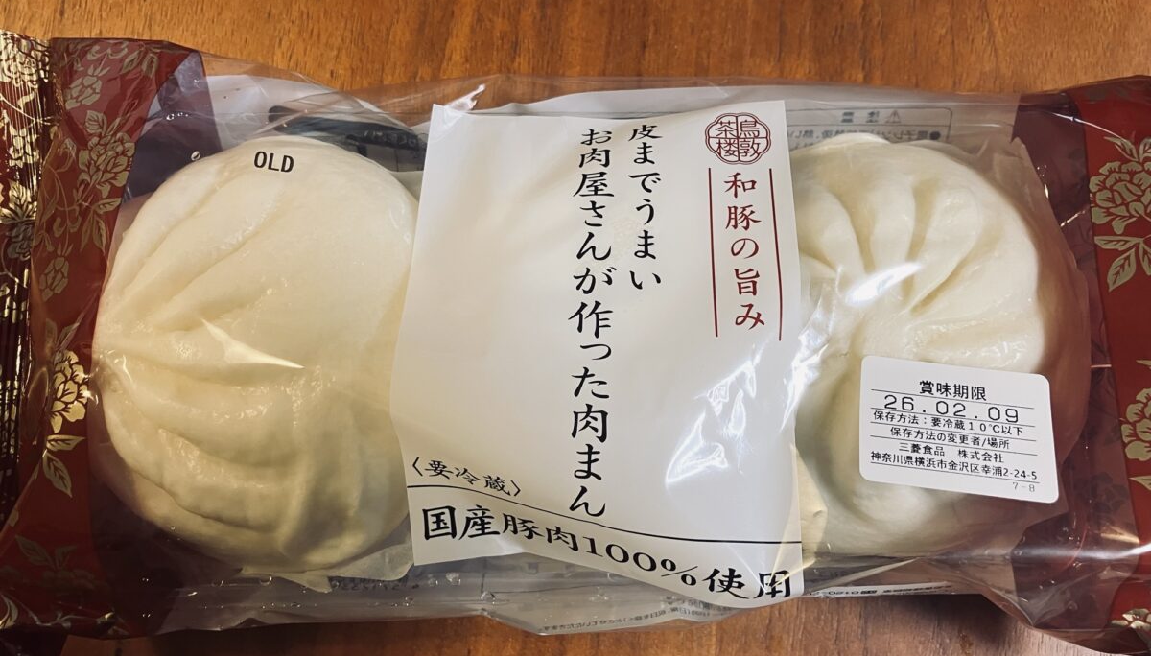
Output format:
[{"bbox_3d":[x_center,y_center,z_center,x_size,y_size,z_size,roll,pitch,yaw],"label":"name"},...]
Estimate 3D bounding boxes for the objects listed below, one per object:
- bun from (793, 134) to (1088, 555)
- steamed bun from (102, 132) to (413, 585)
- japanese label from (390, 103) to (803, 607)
[{"bbox_3d":[0.070,0.004,0.222,0.102,0.056,0.102,0,78,0],"label":"bun"},{"bbox_3d":[-0.067,0.006,0.222,0.100,0.058,0.102,0,78,0],"label":"steamed bun"},{"bbox_3d":[0.004,0.005,0.202,0.088,0.020,0.108,0,78,0],"label":"japanese label"}]

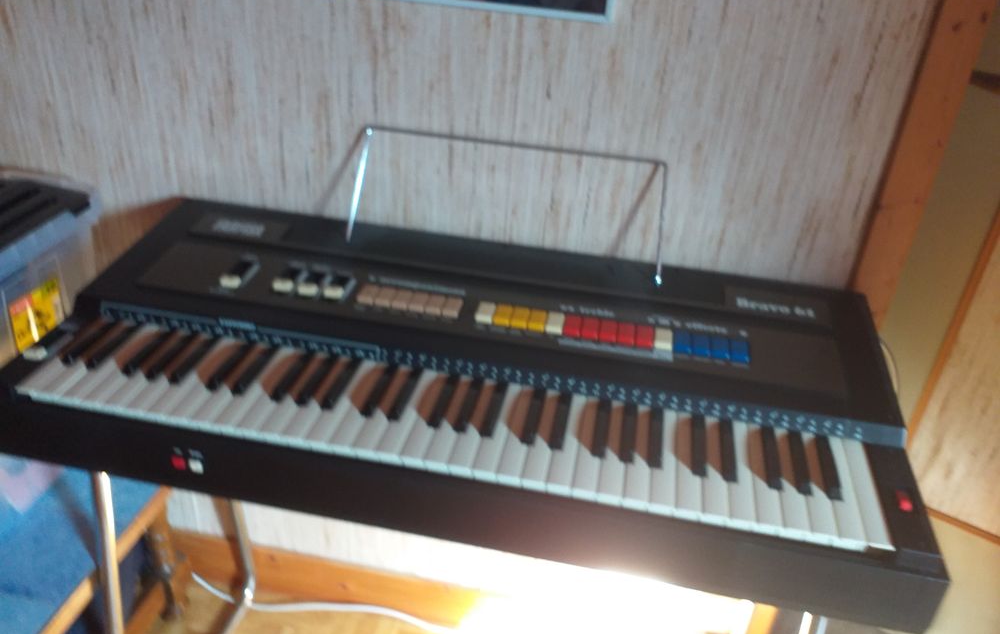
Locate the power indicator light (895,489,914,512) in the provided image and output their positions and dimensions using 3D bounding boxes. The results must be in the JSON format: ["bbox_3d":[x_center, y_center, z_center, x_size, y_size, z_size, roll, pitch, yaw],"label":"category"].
[{"bbox_3d":[0.375,0.170,0.723,0.011,0.008,0.019,9,32,7],"label":"power indicator light"}]

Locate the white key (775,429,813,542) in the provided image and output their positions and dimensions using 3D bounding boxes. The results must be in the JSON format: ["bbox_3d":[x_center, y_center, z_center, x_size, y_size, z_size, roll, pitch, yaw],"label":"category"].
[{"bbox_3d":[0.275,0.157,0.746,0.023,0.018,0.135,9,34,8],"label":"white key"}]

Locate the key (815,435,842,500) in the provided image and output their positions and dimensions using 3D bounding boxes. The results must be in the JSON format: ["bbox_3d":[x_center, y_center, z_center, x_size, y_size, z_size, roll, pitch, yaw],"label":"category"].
[{"bbox_3d":[0.320,0.144,0.760,0.012,0.010,0.086,9,32,7],"label":"key"}]

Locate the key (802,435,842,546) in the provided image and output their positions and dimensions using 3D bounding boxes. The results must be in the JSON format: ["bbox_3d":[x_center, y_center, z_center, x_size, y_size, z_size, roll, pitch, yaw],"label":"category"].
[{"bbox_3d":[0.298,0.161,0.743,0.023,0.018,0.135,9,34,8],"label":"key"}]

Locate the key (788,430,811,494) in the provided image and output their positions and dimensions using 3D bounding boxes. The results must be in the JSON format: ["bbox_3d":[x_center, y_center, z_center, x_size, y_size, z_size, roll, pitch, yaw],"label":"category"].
[{"bbox_3d":[0.291,0.137,0.752,0.012,0.011,0.085,9,34,8],"label":"key"}]

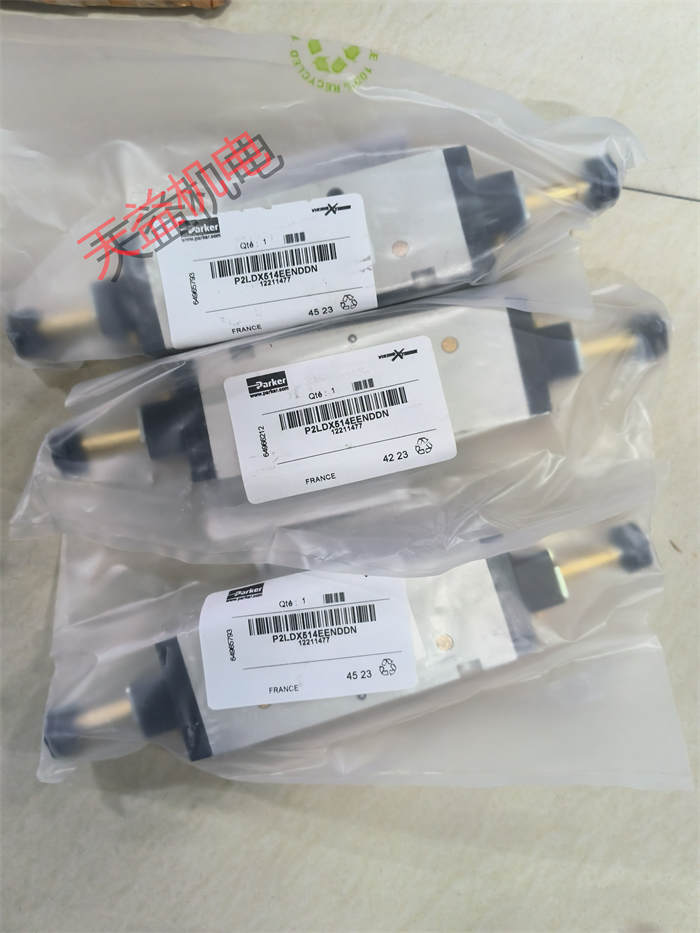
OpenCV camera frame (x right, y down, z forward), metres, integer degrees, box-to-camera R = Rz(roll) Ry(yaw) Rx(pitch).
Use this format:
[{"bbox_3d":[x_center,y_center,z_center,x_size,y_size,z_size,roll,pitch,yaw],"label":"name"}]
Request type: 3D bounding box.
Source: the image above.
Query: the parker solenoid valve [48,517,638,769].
[{"bbox_3d":[-0.001,0.075,0.314,0.266,0.042,0.052,-18,88,-2],"label":"parker solenoid valve"}]

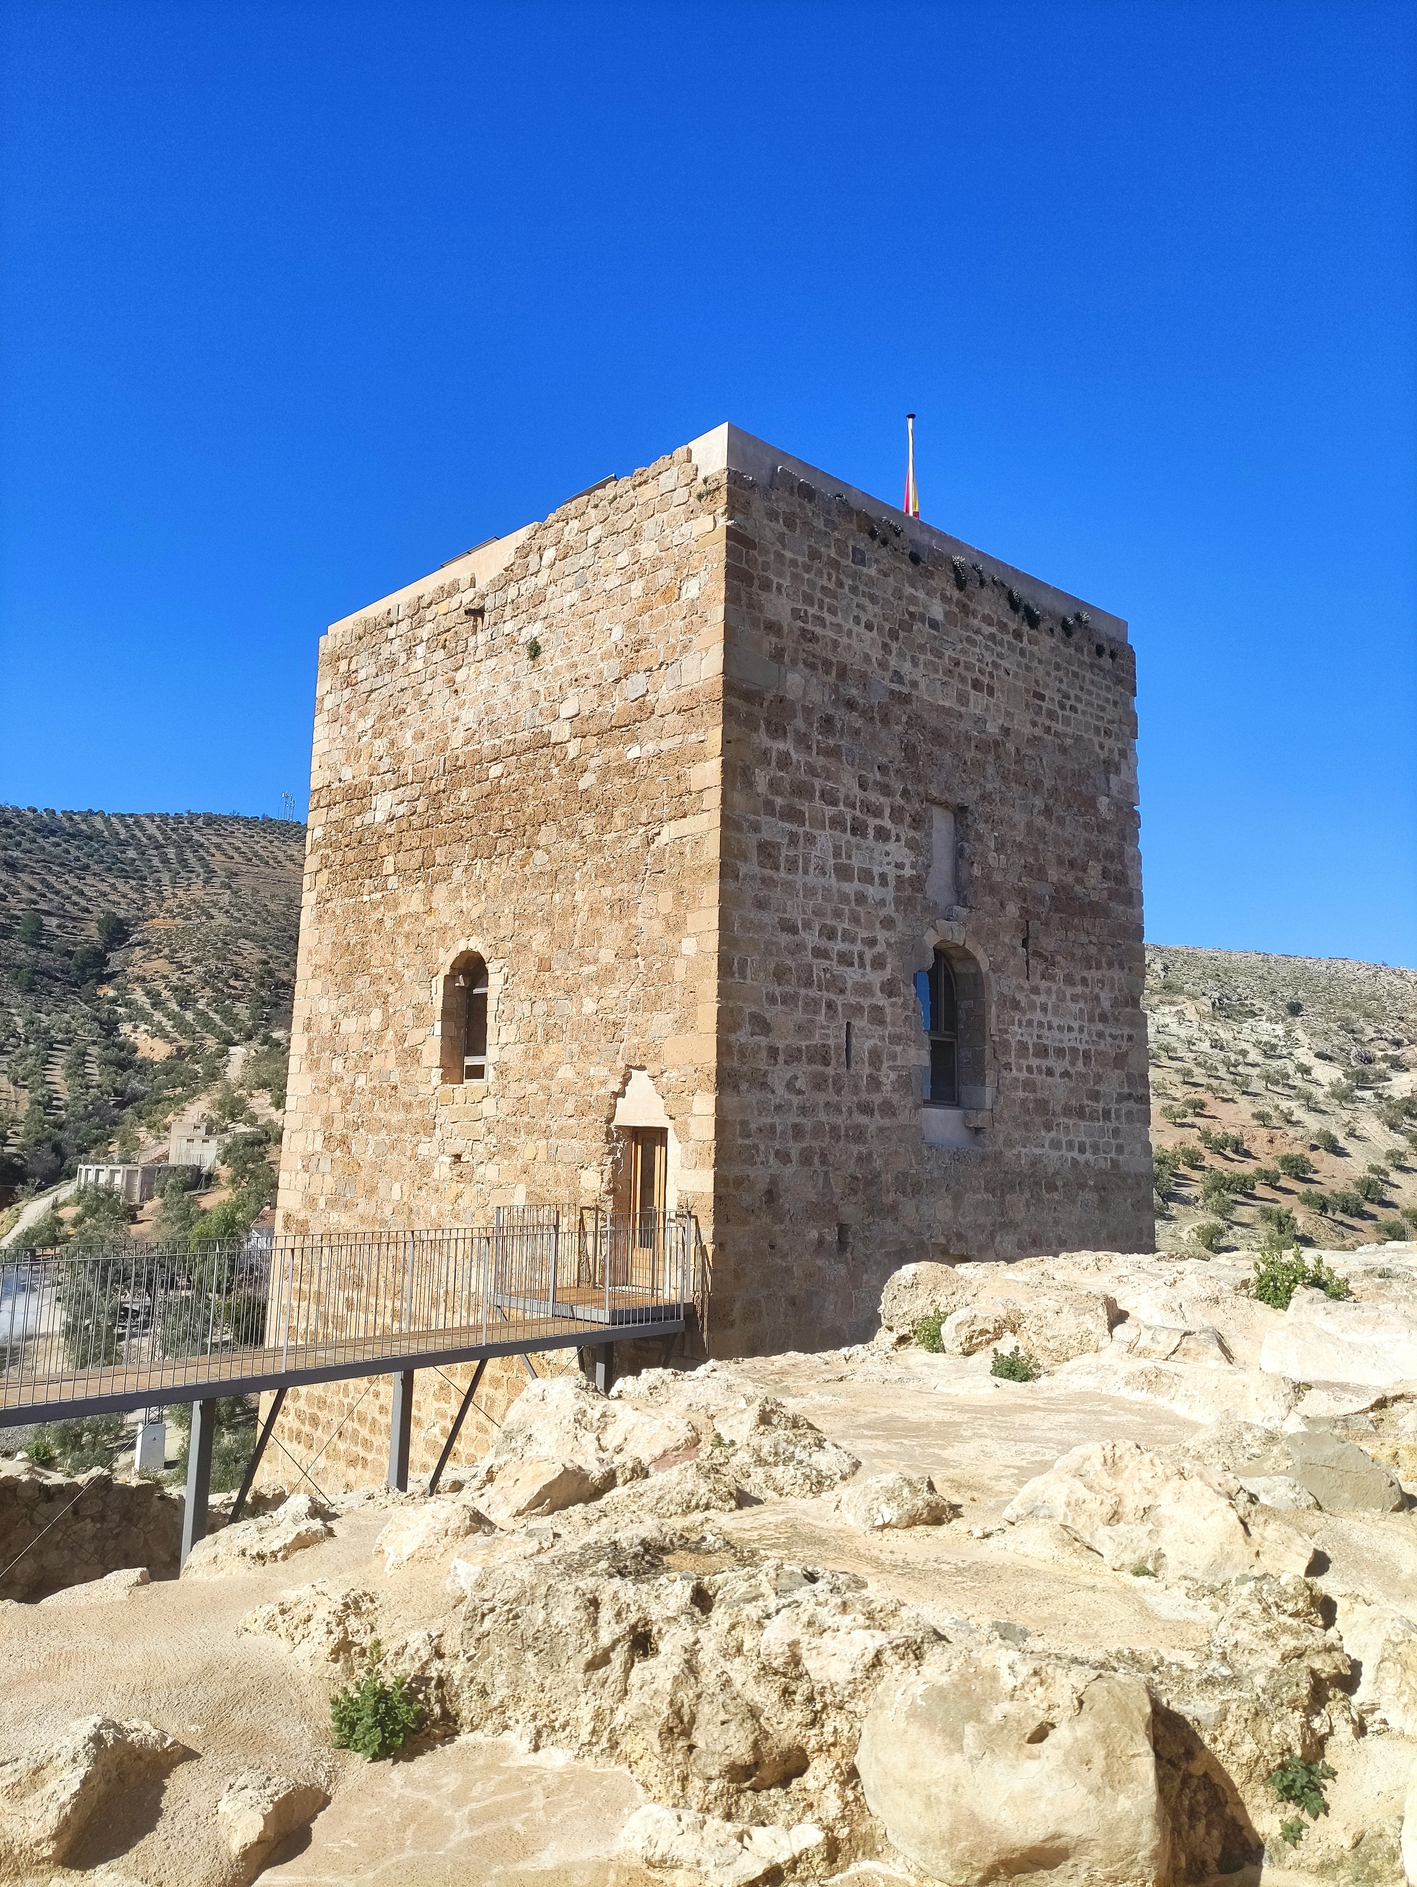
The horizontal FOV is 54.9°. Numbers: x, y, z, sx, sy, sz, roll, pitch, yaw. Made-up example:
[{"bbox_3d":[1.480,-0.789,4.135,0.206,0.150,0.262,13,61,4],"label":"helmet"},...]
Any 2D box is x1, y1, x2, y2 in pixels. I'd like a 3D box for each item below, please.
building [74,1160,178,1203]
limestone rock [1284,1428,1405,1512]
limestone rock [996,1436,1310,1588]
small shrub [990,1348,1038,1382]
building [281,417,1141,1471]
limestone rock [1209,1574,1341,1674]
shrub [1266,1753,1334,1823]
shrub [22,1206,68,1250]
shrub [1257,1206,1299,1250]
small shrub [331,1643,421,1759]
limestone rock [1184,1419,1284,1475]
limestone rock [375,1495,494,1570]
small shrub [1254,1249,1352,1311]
[{"bbox_3d":[-70.409,28.867,165.282,10.500,4.900,7.000,-2,-10,17],"label":"building"},{"bbox_3d":[3.379,2.796,7.242,0.634,0.400,0.500,-3,-11,24],"label":"limestone rock"},{"bbox_3d":[2.150,2.727,6.540,1.469,0.550,1.050,-2,-10,17],"label":"limestone rock"},{"bbox_3d":[2.685,3.710,12.000,0.405,0.274,0.360,-1,-10,12],"label":"small shrub"},{"bbox_3d":[0.050,1.543,24.363,10.233,14.865,10.895,10,-13,-43],"label":"building"},{"bbox_3d":[2.101,2.522,5.053,0.486,0.310,0.450,-3,-10,21],"label":"limestone rock"},{"bbox_3d":[1.734,2.475,3.995,0.194,0.220,0.180,-3,-10,22],"label":"shrub"},{"bbox_3d":[-39.842,17.111,82.000,2.448,2.520,2.700,6,-11,-25],"label":"shrub"},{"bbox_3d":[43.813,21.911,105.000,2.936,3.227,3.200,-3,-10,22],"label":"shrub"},{"bbox_3d":[-1.218,2.775,5.000,0.320,0.362,0.300,3,-10,-12],"label":"small shrub"},{"bbox_3d":[3.195,3.066,8.300,0.595,0.296,0.500,-2,-10,20],"label":"limestone rock"},{"bbox_3d":[-1.862,4.008,9.300,0.800,0.441,0.550,3,-10,-10],"label":"limestone rock"},{"bbox_3d":[4.660,2.649,10.721,0.765,0.490,0.620,-3,-11,23],"label":"small shrub"}]

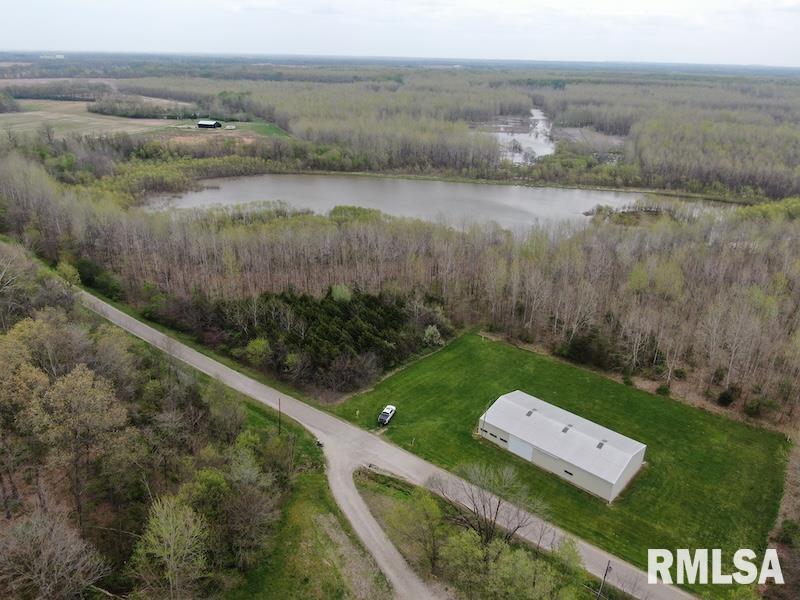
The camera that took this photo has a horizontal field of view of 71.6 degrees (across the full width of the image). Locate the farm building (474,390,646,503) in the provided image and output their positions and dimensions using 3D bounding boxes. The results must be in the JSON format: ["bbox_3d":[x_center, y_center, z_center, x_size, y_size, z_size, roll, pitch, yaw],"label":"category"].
[{"bbox_3d":[32.711,27.874,113.384,28.802,6.065,14.998,21,31,38],"label":"farm building"}]

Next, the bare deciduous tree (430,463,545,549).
[{"bbox_3d":[13.050,34.150,84.600,16.000,16.300,15.300,1,24,0],"label":"bare deciduous tree"}]

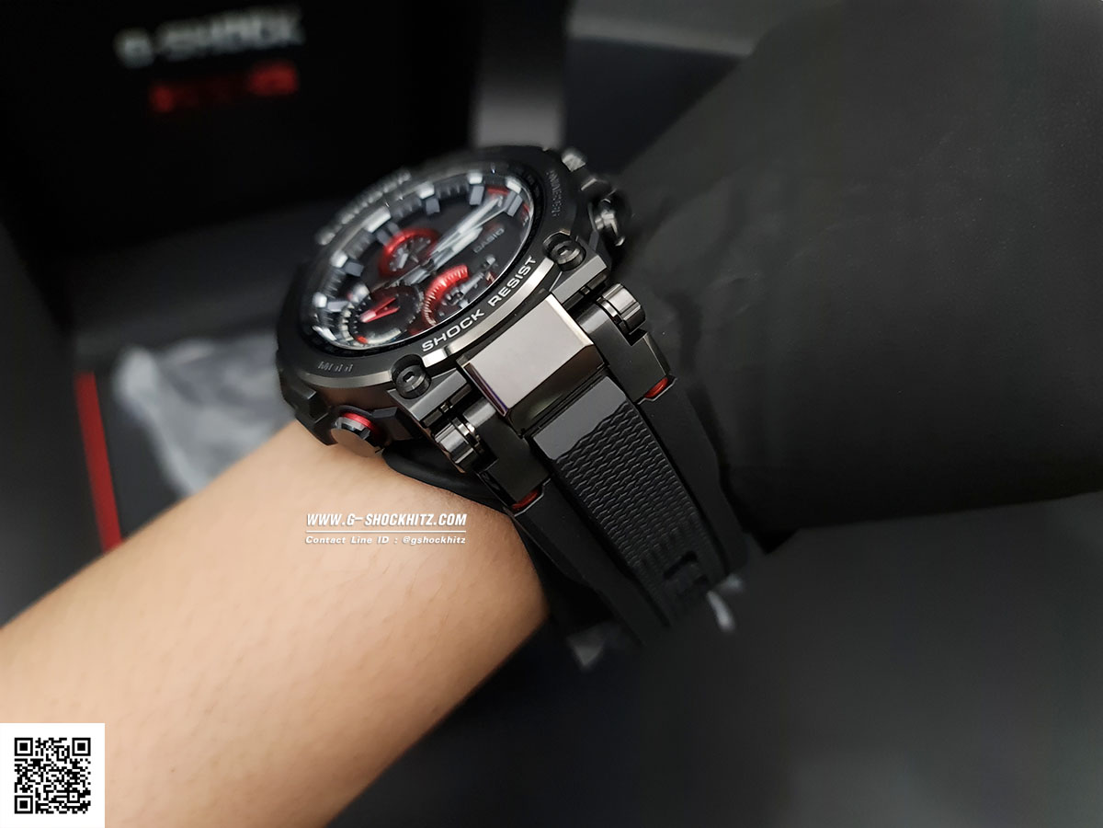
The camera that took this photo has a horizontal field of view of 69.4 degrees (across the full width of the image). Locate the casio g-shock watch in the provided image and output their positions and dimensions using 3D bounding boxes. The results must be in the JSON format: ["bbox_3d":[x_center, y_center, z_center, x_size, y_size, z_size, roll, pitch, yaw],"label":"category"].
[{"bbox_3d":[-0.005,-0.002,0.124,0.052,0.065,0.067,-40,44,-7],"label":"casio g-shock watch"}]

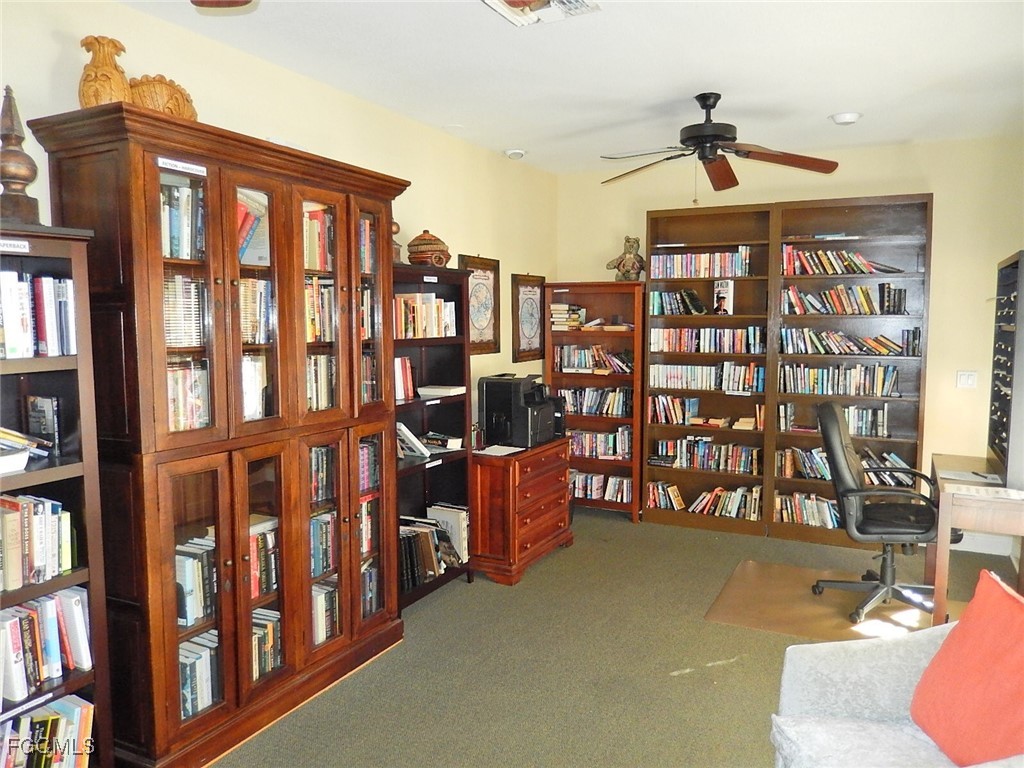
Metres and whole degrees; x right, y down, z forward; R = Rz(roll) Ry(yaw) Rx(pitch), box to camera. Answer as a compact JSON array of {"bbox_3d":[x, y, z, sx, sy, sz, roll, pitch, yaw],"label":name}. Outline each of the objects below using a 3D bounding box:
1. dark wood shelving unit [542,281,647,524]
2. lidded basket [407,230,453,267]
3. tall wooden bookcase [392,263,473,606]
[{"bbox_3d":[0.680,0.126,5.838,0.817,1.804,0.326,3,6,27],"label":"dark wood shelving unit"},{"bbox_3d":[-0.448,-0.723,4.037,0.242,0.206,0.242,0,5,0],"label":"lidded basket"},{"bbox_3d":[-0.552,0.290,3.980,0.344,1.803,0.825,3,6,27],"label":"tall wooden bookcase"}]

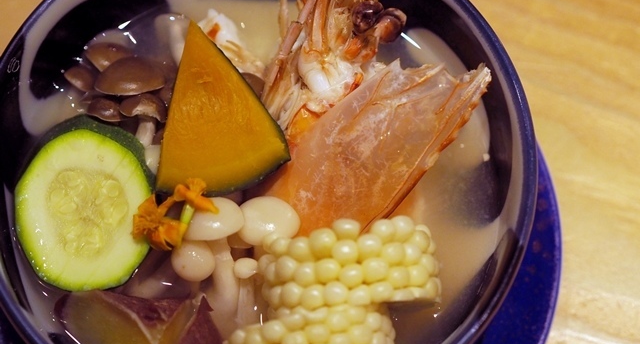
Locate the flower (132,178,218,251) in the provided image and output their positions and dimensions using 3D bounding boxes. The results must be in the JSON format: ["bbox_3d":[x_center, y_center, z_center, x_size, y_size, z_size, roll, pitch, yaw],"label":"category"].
[{"bbox_3d":[-0.040,0.012,0.465,0.024,0.013,0.017,0,67,2],"label":"flower"}]

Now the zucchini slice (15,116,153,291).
[{"bbox_3d":[-0.067,0.009,0.473,0.038,0.014,0.047,-2,106,-5],"label":"zucchini slice"}]

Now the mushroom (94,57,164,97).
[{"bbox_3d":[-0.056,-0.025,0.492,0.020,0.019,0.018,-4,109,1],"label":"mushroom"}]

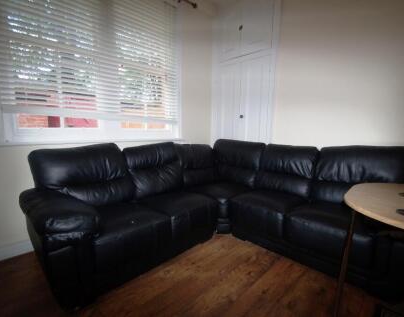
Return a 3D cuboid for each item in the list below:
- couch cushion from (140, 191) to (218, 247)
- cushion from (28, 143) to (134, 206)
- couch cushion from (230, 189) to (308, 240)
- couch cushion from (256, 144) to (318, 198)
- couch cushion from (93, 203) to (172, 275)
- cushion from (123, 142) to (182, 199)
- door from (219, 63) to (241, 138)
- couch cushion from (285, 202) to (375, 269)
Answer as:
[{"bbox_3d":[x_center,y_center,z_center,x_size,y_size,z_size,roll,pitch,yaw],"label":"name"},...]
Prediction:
[{"bbox_3d":[-0.247,0.580,2.131,0.521,0.302,0.633,8,10,43],"label":"couch cushion"},{"bbox_3d":[-1.043,0.162,1.814,0.336,0.543,0.739,8,10,43],"label":"cushion"},{"bbox_3d":[0.707,0.581,2.203,0.582,0.291,0.504,8,10,43],"label":"couch cushion"},{"bbox_3d":[1.001,0.127,2.361,0.599,0.538,0.336,8,10,43],"label":"couch cushion"},{"bbox_3d":[-0.670,0.604,1.691,0.521,0.258,0.588,8,10,43],"label":"couch cushion"},{"bbox_3d":[-0.543,0.104,2.328,0.336,0.549,0.644,8,10,43],"label":"cushion"},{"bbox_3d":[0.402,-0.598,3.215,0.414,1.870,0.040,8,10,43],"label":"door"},{"bbox_3d":[1.139,0.623,1.786,0.599,0.258,0.504,8,10,43],"label":"couch cushion"}]

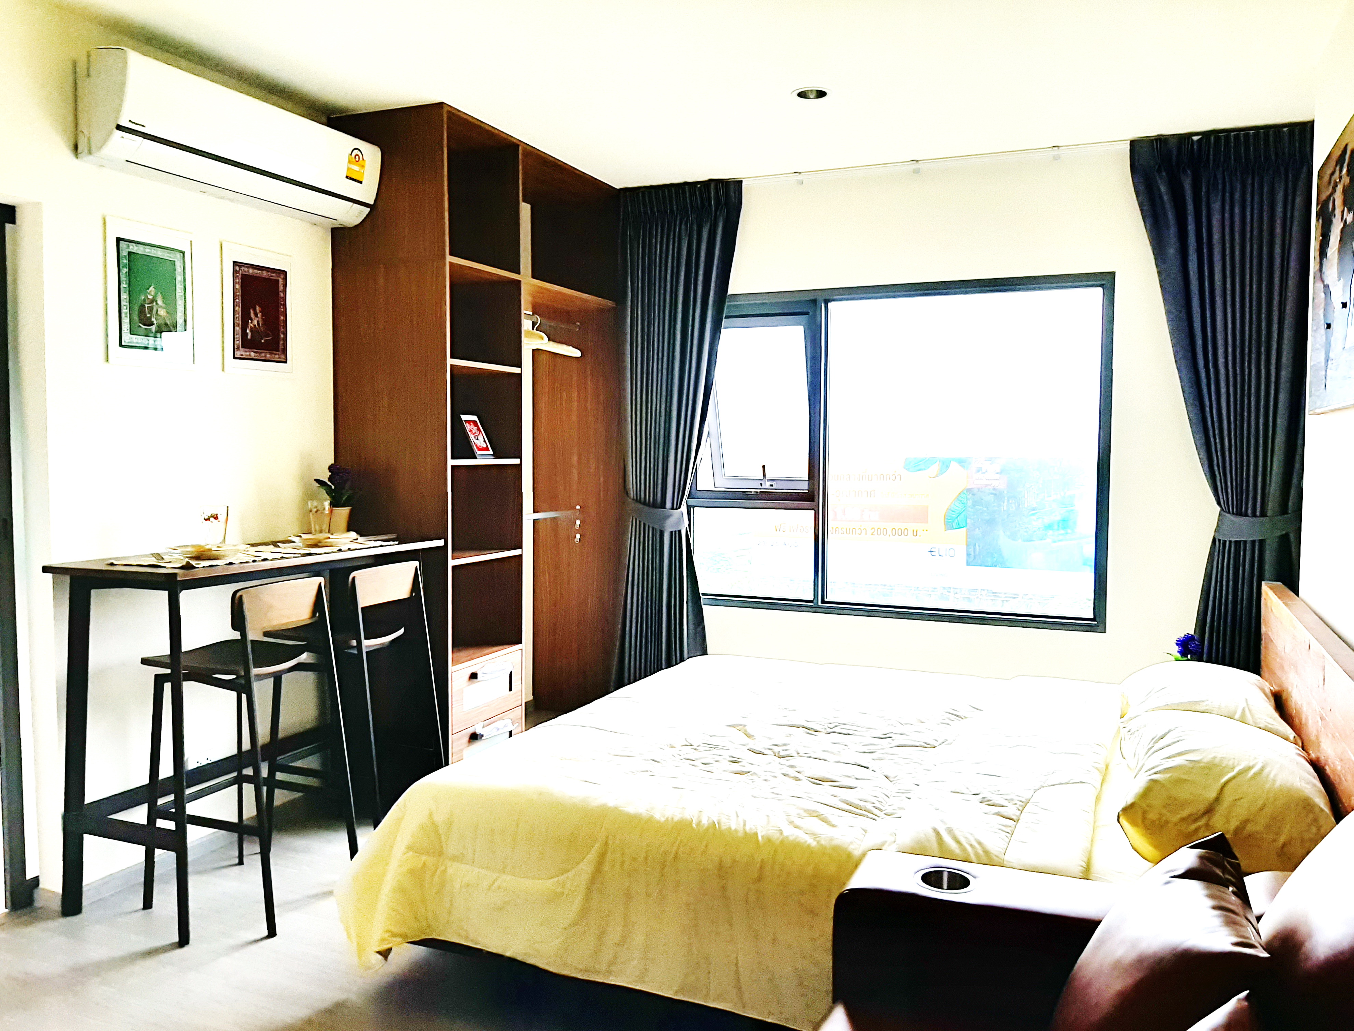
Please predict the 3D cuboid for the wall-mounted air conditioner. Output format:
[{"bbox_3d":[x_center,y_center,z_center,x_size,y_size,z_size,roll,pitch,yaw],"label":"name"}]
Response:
[{"bbox_3d":[-1.441,-1.215,3.445,0.222,0.289,1.047,2,4,24],"label":"wall-mounted air conditioner"}]

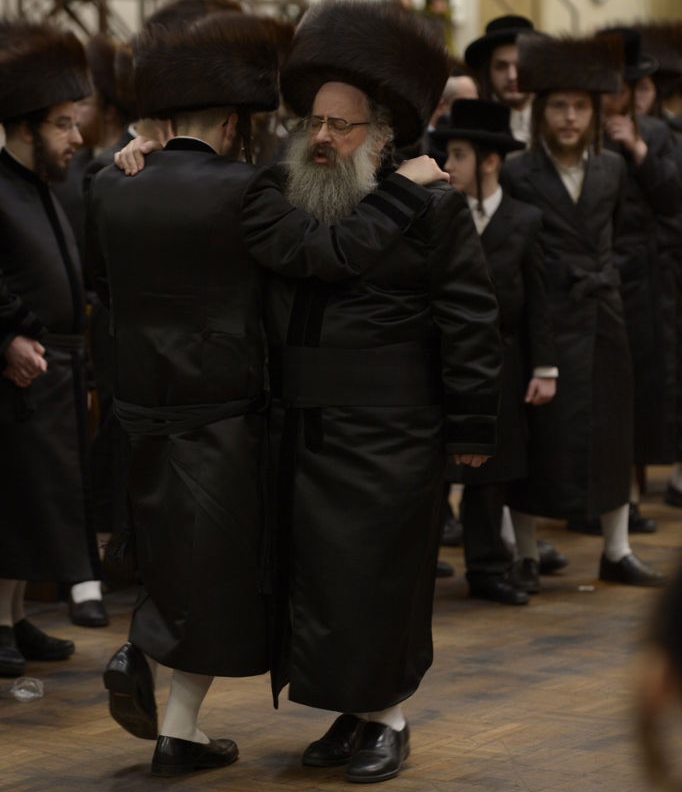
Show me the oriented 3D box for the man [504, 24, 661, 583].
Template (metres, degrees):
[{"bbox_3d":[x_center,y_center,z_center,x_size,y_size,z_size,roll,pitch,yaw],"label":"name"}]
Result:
[{"bbox_3d":[0.799,-0.286,10.832,0.540,1.800,0.420,-1,5,-10],"label":"man"}]

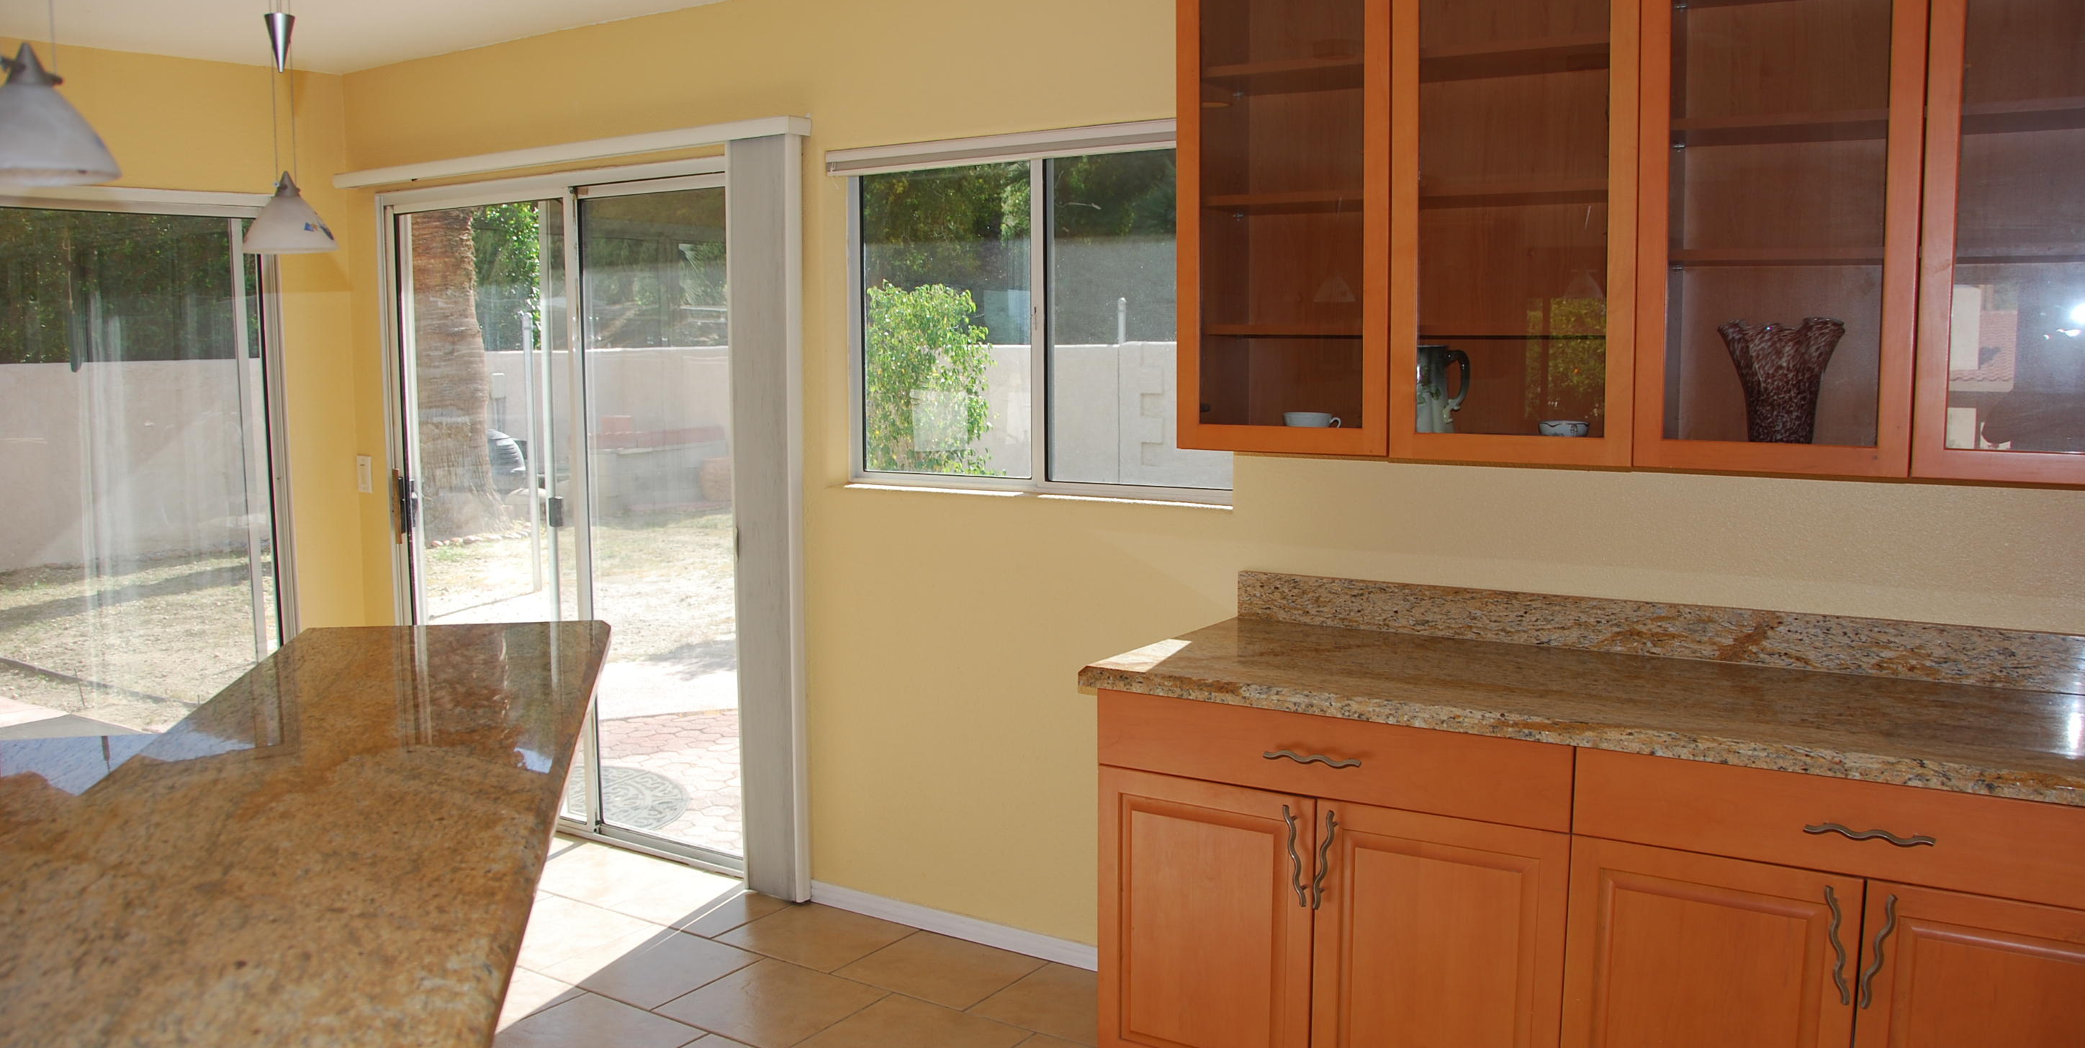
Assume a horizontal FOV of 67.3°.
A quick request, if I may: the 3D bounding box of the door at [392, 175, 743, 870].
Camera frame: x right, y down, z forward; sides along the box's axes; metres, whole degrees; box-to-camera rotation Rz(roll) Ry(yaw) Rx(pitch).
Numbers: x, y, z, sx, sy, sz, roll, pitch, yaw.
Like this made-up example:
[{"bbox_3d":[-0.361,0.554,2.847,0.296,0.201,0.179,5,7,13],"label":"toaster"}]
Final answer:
[{"bbox_3d":[-1.446,-0.023,4.835,1.699,2.023,0.120,4,6,33],"label":"door"}]

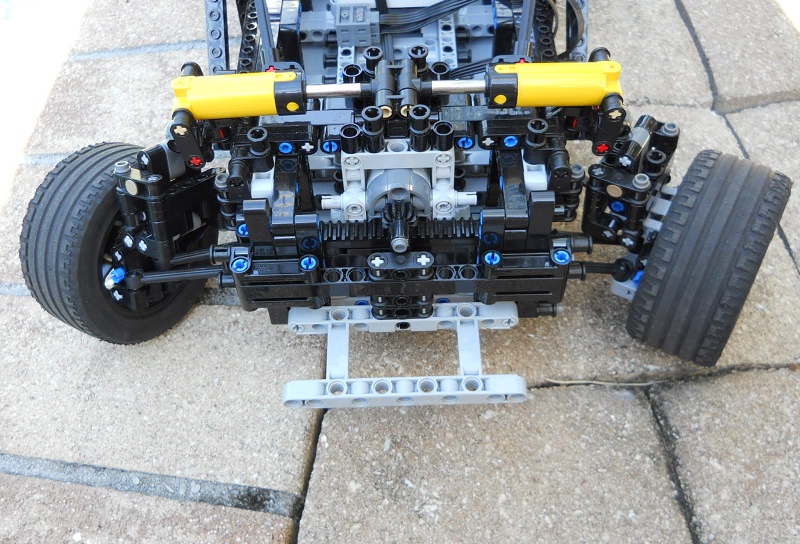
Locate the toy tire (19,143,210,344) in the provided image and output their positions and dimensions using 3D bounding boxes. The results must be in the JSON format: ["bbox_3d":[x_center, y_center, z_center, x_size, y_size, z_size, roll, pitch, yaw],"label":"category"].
[{"bbox_3d":[-0.116,-0.012,0.363,0.036,0.082,0.082,19,56,27],"label":"toy tire"}]

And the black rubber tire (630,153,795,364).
[{"bbox_3d":[0.122,-0.005,0.339,0.036,0.082,0.082,23,58,19],"label":"black rubber tire"}]

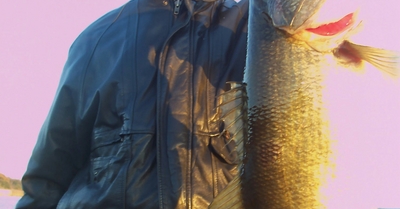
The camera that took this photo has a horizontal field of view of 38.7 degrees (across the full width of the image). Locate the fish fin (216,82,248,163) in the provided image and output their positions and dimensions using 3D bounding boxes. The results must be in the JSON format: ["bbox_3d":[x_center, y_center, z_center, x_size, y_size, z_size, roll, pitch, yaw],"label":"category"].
[{"bbox_3d":[0.048,0.027,0.850,0.046,0.117,0.016,3,-10,0],"label":"fish fin"}]

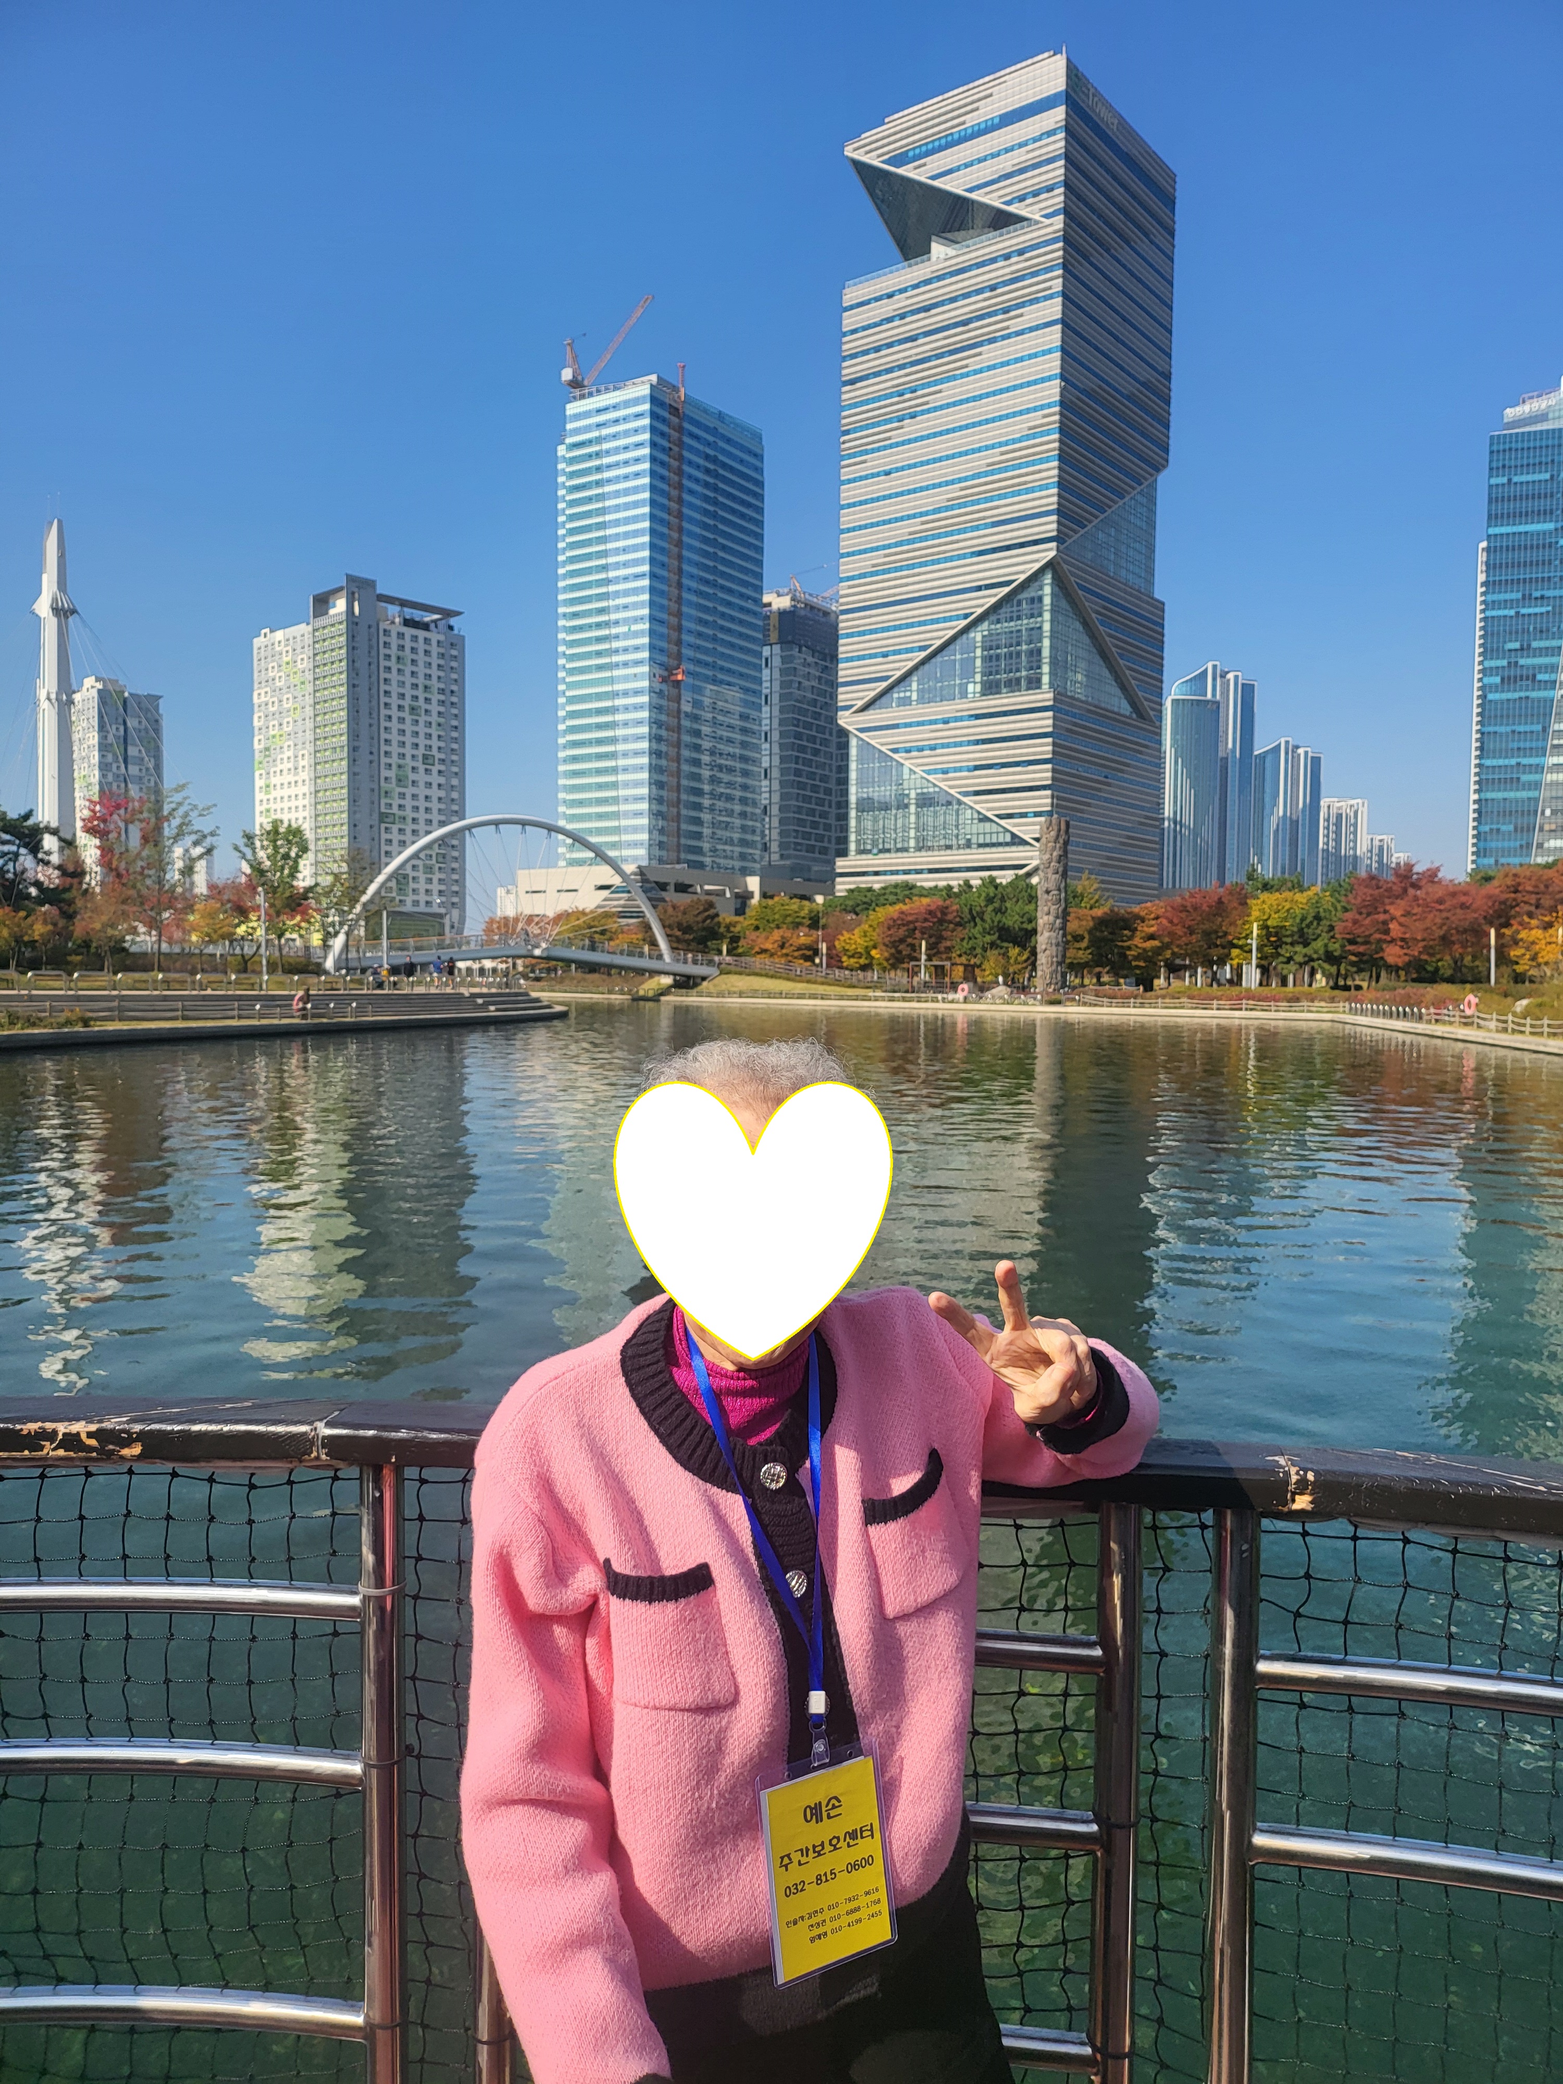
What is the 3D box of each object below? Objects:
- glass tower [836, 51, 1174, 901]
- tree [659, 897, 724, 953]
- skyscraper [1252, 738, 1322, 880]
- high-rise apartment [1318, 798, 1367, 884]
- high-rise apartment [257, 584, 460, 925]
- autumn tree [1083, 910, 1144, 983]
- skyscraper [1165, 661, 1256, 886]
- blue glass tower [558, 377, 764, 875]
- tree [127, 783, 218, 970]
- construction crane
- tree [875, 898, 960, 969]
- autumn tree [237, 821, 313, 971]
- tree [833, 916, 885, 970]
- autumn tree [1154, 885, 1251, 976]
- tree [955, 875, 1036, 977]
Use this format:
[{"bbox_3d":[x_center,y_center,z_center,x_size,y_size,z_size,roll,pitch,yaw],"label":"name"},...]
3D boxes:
[{"bbox_3d":[40.448,-86.308,265.535,44.457,147.000,42.254,3,4,38],"label":"glass tower"},{"bbox_3d":[-8.724,-10.195,139.785,6.500,7.810,6.500,0,3,0],"label":"tree"},{"bbox_3d":[363.761,-133.606,1043.509,40.000,162.980,38.000,3,4,35],"label":"skyscraper"},{"bbox_3d":[427.961,-119.345,1102.444,33.000,129.040,27.000,3,4,35],"label":"high-rise apartment"},{"bbox_3d":[-112.231,-68.176,383.642,48.815,94.474,33.648,4,4,43],"label":"high-rise apartment"},{"bbox_3d":[25.247,-7.187,109.833,4.500,6.050,4.500,0,3,0],"label":"autumn tree"},{"bbox_3d":[279.044,-145.694,942.574,47.000,196.900,44.000,3,4,35],"label":"skyscraper"},{"bbox_3d":[-33.317,-98.885,418.267,32.500,156.230,52.000,3,4,35],"label":"blue glass tower"},{"bbox_3d":[-36.193,-9.763,86.000,5.426,11.386,5.155,-1,4,-23],"label":"tree"},{"bbox_3d":[-45.360,-181.653,378.000,25.500,27.000,6.000,1,3,14],"label":"construction crane"},{"bbox_3d":[11.319,-8.388,119.804,6.900,7.120,6.900,0,3,0],"label":"tree"},{"bbox_3d":[-30.837,-8.775,88.000,4.660,9.321,4.427,-1,3,-19],"label":"autumn tree"},{"bbox_3d":[6.552,-7.808,121.844,4.700,5.670,4.700,0,3,0],"label":"tree"},{"bbox_3d":[33.787,-8.561,116.000,7.842,8.104,7.450,1,3,16],"label":"autumn tree"},{"bbox_3d":[17.318,-8.953,116.000,7.319,8.888,6.954,1,3,8],"label":"tree"}]

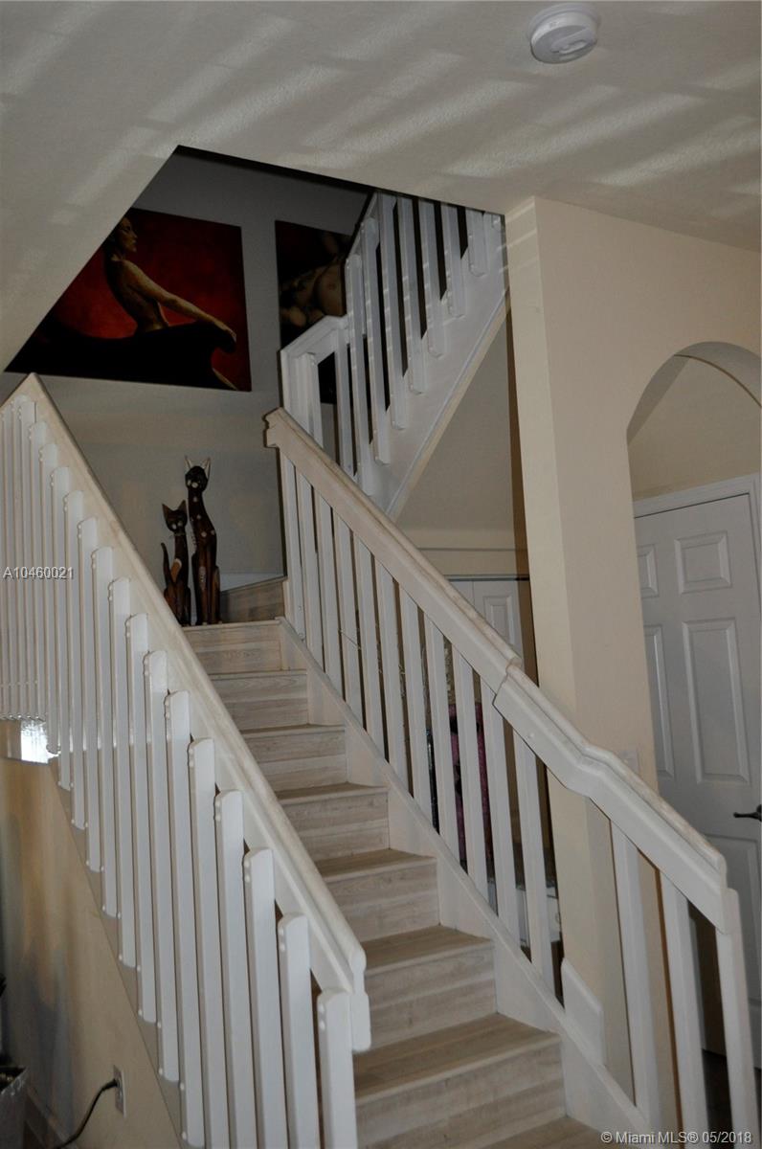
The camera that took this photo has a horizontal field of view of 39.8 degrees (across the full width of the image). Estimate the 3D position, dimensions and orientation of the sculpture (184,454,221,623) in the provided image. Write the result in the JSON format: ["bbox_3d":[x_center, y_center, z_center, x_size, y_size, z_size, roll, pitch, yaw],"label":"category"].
[{"bbox_3d":[-0.795,-0.130,4.717,0.120,0.806,0.135,-5,-5,8],"label":"sculpture"}]

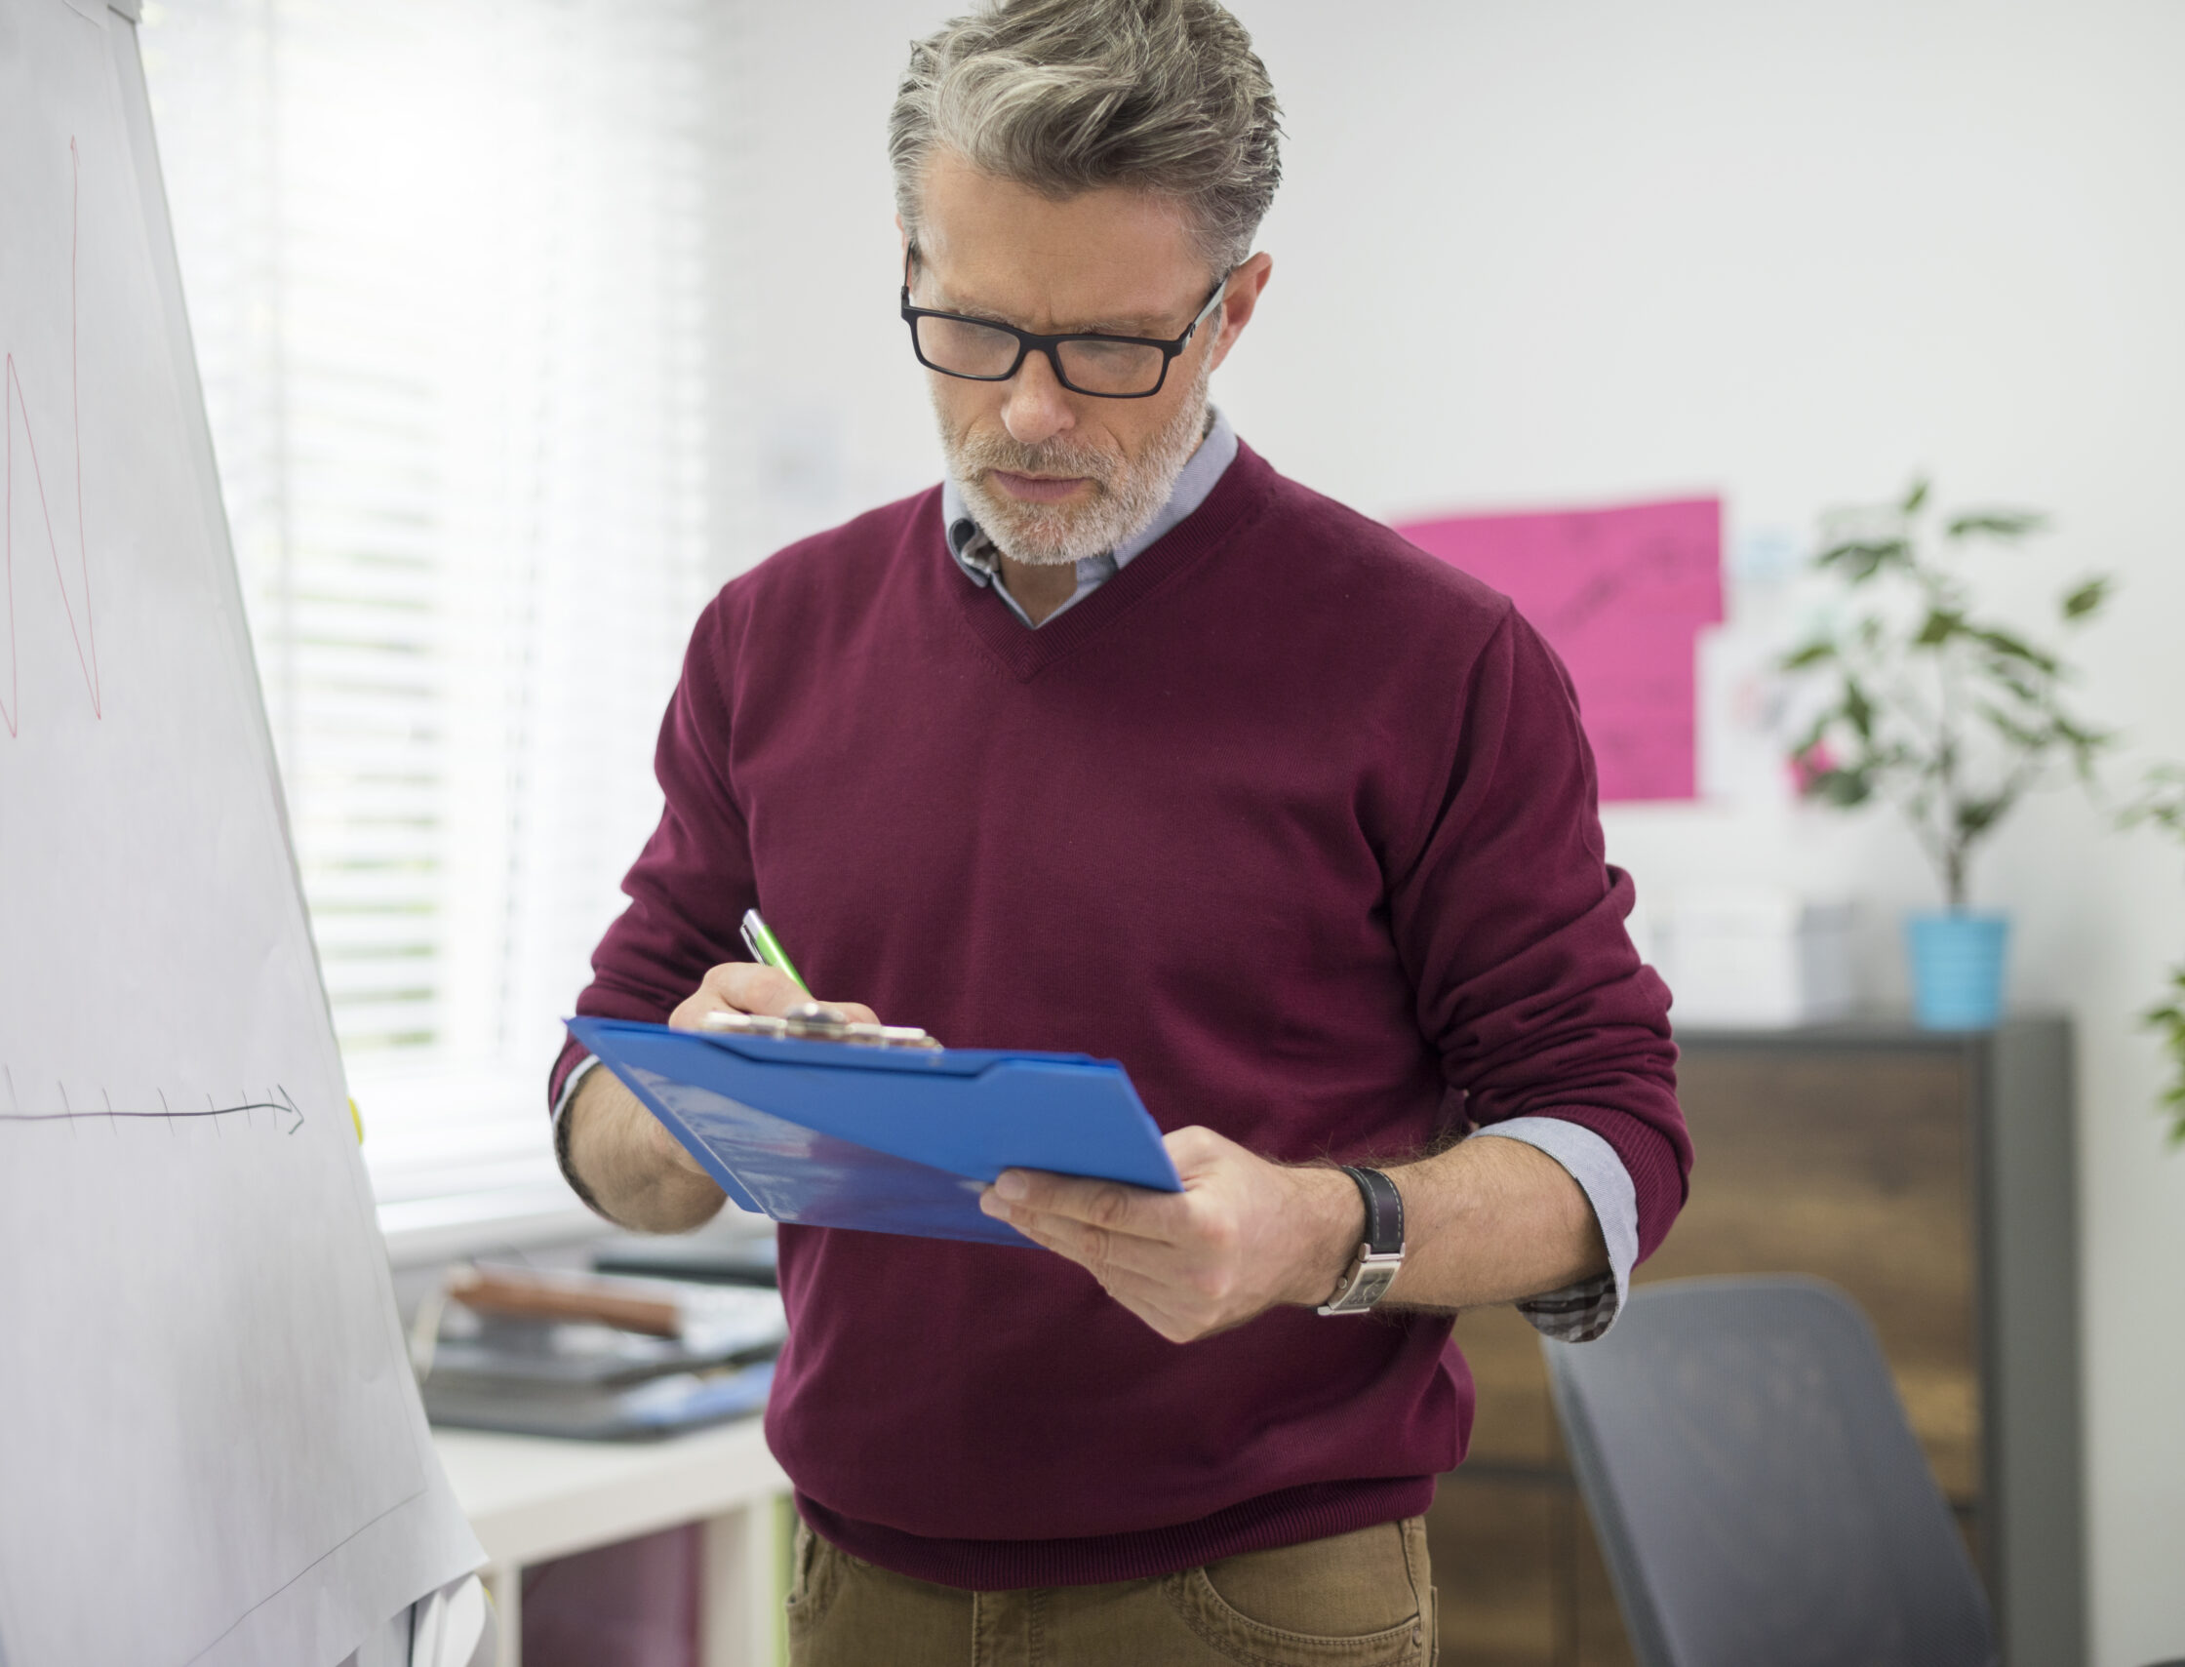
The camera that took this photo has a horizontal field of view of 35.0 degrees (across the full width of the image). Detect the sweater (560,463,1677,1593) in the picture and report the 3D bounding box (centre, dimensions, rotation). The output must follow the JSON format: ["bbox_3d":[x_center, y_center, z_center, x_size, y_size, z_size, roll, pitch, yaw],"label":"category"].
[{"bbox_3d":[0.012,0.085,1.765,0.575,0.580,0.340,-1,0,24],"label":"sweater"}]

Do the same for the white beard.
[{"bbox_3d":[-0.008,-0.180,1.685,0.138,0.088,0.100,8,26,8],"label":"white beard"}]

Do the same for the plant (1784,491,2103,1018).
[{"bbox_3d":[0.861,-0.080,3.500,0.335,0.550,0.320,-1,-2,24],"label":"plant"}]

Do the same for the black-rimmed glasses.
[{"bbox_3d":[-0.010,-0.254,1.682,0.140,0.043,0.140,8,26,8],"label":"black-rimmed glasses"}]

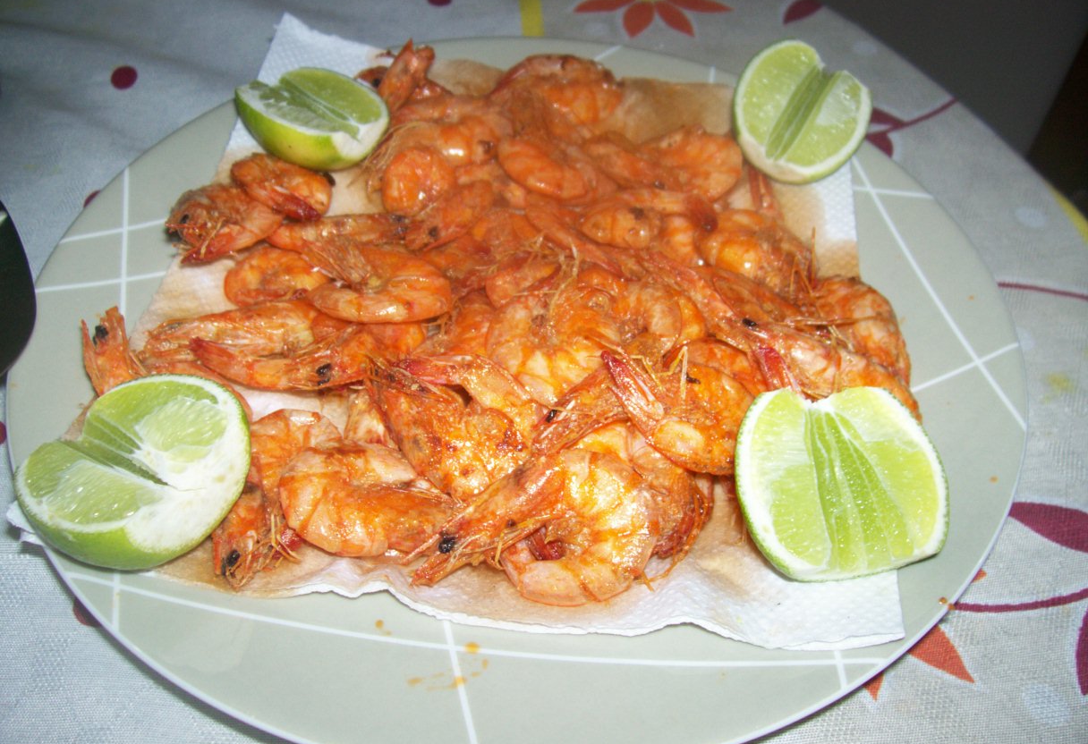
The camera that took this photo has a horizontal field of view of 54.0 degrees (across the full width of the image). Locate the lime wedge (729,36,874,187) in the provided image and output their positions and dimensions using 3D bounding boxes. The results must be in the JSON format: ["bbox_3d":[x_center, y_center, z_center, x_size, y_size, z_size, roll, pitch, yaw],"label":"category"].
[{"bbox_3d":[0.081,-0.082,0.354,0.045,0.022,0.046,33,71,0],"label":"lime wedge"}]

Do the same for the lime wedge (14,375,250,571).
[{"bbox_3d":[-0.090,0.028,0.249,0.047,0.026,0.051,17,46,30],"label":"lime wedge"}]

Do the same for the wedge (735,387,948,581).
[{"bbox_3d":[0.067,0.028,0.253,0.049,0.024,0.045,-7,71,-9],"label":"wedge"}]

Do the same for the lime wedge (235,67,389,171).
[{"bbox_3d":[-0.074,-0.079,0.349,0.047,0.021,0.046,35,41,26],"label":"lime wedge"}]

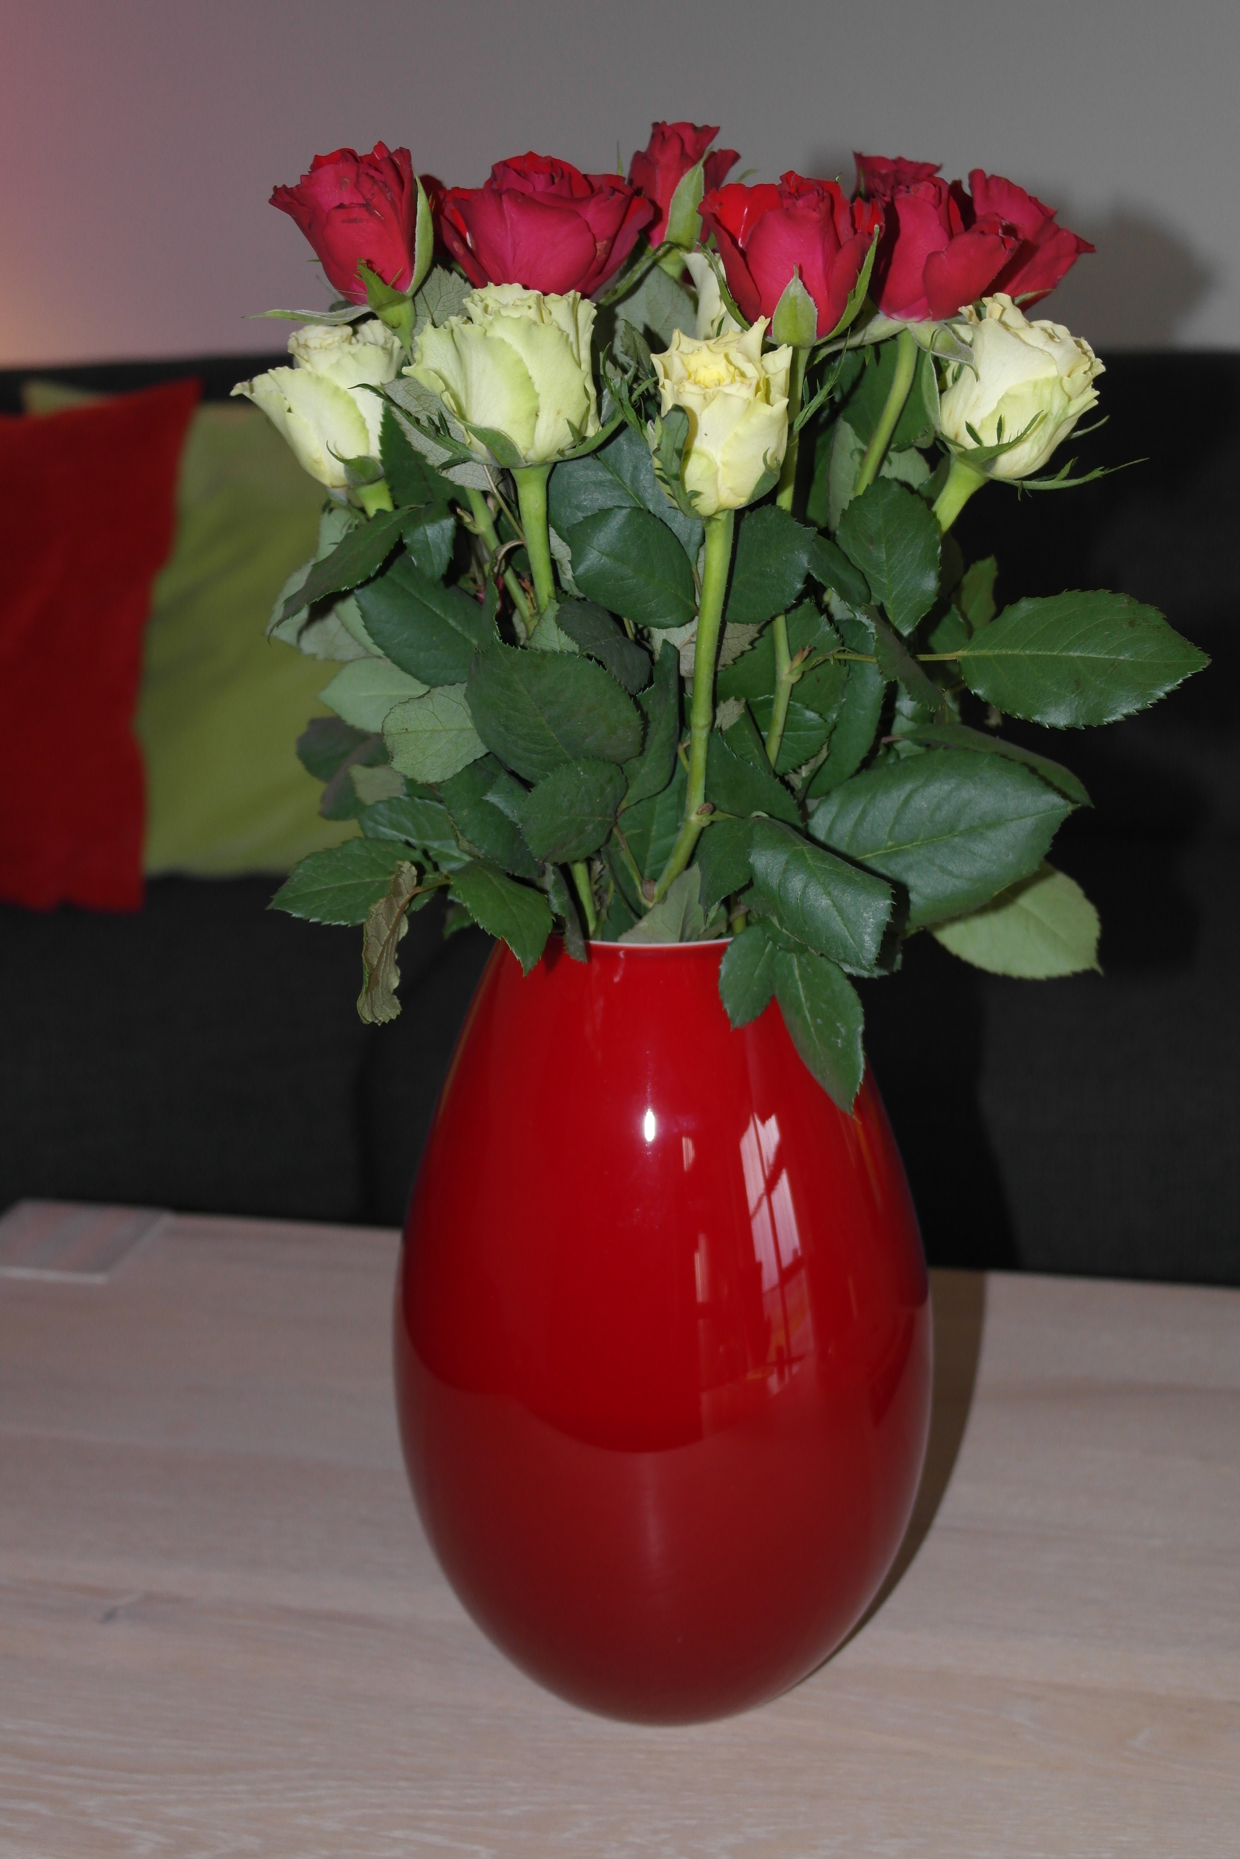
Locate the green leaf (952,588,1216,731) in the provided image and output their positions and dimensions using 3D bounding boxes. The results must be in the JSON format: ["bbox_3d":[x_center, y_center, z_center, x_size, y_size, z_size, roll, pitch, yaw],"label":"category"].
[{"bbox_3d":[0.141,-0.082,0.770,0.078,0.043,0.011,2,-22,-2],"label":"green leaf"}]

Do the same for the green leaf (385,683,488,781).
[{"bbox_3d":[-0.055,-0.060,0.766,0.035,0.030,0.012,3,0,6],"label":"green leaf"}]

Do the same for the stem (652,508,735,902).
[{"bbox_3d":[0.022,-0.067,0.754,0.015,0.132,0.018,8,29,1],"label":"stem"}]

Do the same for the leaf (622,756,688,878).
[{"bbox_3d":[0.009,-0.033,0.712,0.022,0.037,0.009,-5,6,-7],"label":"leaf"}]

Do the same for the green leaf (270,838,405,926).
[{"bbox_3d":[-0.079,-0.013,0.715,0.041,0.010,0.025,-15,53,-15],"label":"green leaf"}]

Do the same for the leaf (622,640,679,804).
[{"bbox_3d":[0.009,-0.061,0.755,0.022,0.052,0.011,16,-3,-16],"label":"leaf"}]

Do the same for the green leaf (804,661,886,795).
[{"bbox_3d":[0.068,-0.063,0.755,0.023,0.056,0.013,21,0,-10],"label":"green leaf"}]

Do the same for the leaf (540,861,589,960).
[{"bbox_3d":[-0.017,-0.006,0.775,0.014,0.032,0.014,-19,-6,15],"label":"leaf"}]

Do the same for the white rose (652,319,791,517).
[{"bbox_3d":[0.026,-0.132,0.655,0.035,0.045,0.035,2,26,0],"label":"white rose"}]

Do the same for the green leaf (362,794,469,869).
[{"bbox_3d":[-0.061,-0.029,0.765,0.040,0.012,0.024,21,59,7],"label":"green leaf"}]

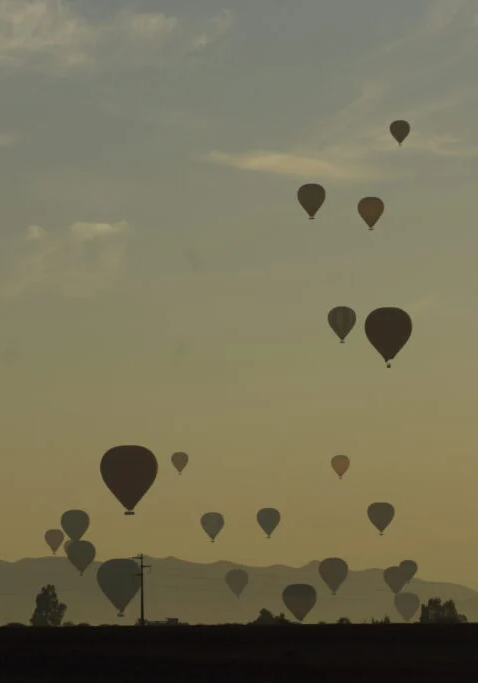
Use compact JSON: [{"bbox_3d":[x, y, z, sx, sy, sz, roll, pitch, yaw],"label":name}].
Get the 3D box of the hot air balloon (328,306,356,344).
[{"bbox_3d":[78.830,-12.470,3903.850,21.500,28.440,21.500,0,-3,1],"label":"hot air balloon"}]

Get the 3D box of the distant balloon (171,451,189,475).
[{"bbox_3d":[-59.000,122.000,5120.400,17.000,23.000,17.000,0,-3,-1],"label":"distant balloon"}]

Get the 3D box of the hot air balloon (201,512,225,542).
[{"bbox_3d":[-22.900,162.390,4466.730,20.500,26.780,20.500,0,-3,0],"label":"hot air balloon"}]

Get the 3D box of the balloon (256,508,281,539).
[{"bbox_3d":[25.950,159.070,4466.730,20.500,26.780,20.500,0,-3,0],"label":"balloon"}]

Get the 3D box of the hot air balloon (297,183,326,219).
[{"bbox_3d":[56.880,-109.340,4003.220,21.500,27.910,21.500,0,-3,1],"label":"hot air balloon"}]

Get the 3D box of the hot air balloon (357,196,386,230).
[{"bbox_3d":[102.890,-98.700,3976.070,20.500,26.560,20.500,0,-3,1],"label":"hot air balloon"}]

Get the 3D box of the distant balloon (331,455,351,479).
[{"bbox_3d":[99.220,122.440,4985.650,18.500,23.860,18.500,0,-3,1],"label":"distant balloon"}]

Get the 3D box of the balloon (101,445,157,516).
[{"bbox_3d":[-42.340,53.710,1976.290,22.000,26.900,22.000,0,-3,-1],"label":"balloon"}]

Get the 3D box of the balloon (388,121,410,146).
[{"bbox_3d":[139.830,-180.110,4435.990,17.500,22.350,17.500,0,-3,2],"label":"balloon"}]

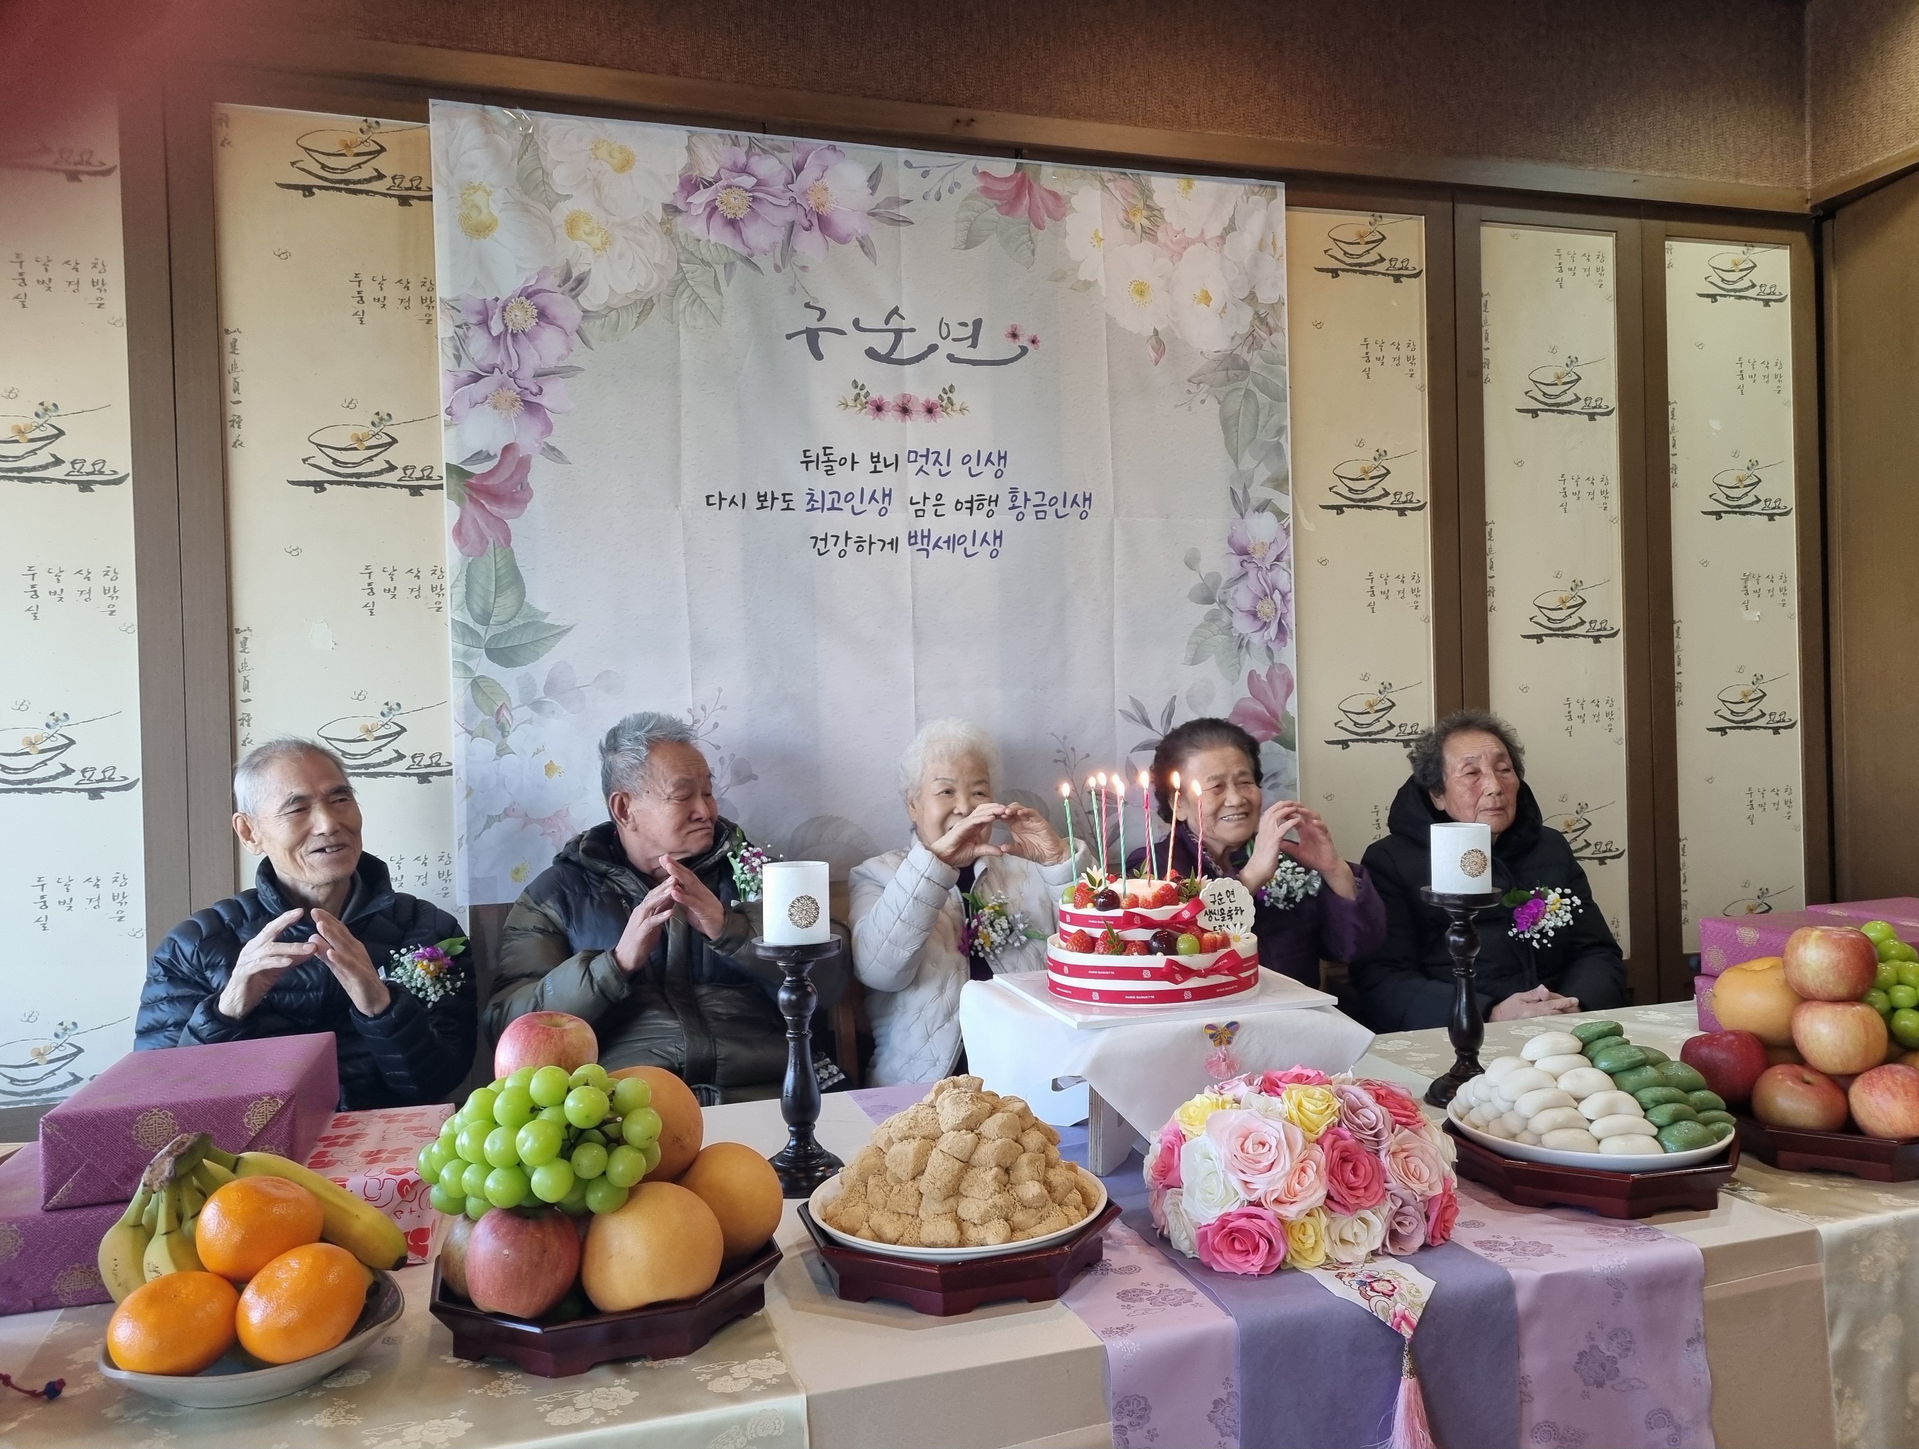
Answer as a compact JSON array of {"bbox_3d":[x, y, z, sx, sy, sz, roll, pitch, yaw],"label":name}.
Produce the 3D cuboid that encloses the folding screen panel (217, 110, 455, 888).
[{"bbox_3d":[-1.016,-0.208,2.406,0.350,1.591,0.020,-2,1,-17],"label":"folding screen panel"}]

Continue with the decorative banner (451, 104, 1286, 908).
[{"bbox_3d":[-0.094,-0.393,2.671,1.619,1.353,0.015,-2,1,-17],"label":"decorative banner"}]

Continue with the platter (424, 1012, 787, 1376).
[{"bbox_3d":[-0.292,0.358,1.196,0.278,0.243,0.274,-2,1,-17],"label":"platter"}]

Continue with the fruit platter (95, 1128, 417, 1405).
[{"bbox_3d":[-0.544,0.404,1.124,0.230,0.180,0.200,-2,1,-17],"label":"fruit platter"}]

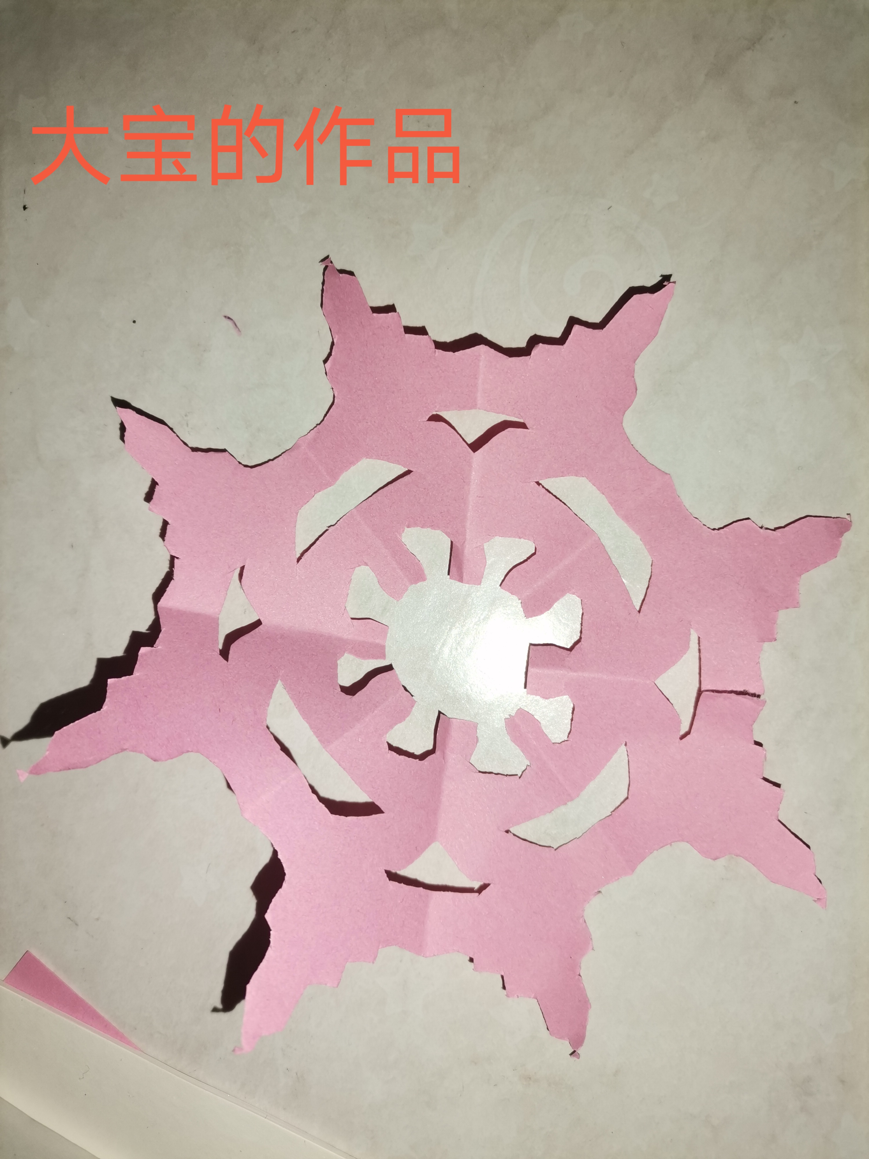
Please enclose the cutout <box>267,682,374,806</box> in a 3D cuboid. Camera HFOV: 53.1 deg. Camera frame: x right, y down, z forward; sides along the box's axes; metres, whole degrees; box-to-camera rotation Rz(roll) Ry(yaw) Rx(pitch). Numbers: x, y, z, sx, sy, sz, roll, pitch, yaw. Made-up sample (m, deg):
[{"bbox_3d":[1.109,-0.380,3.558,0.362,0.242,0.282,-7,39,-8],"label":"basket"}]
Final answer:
[{"bbox_3d":[-0.032,0.046,0.230,0.011,0.002,0.042,-38,87,0],"label":"cutout"}]

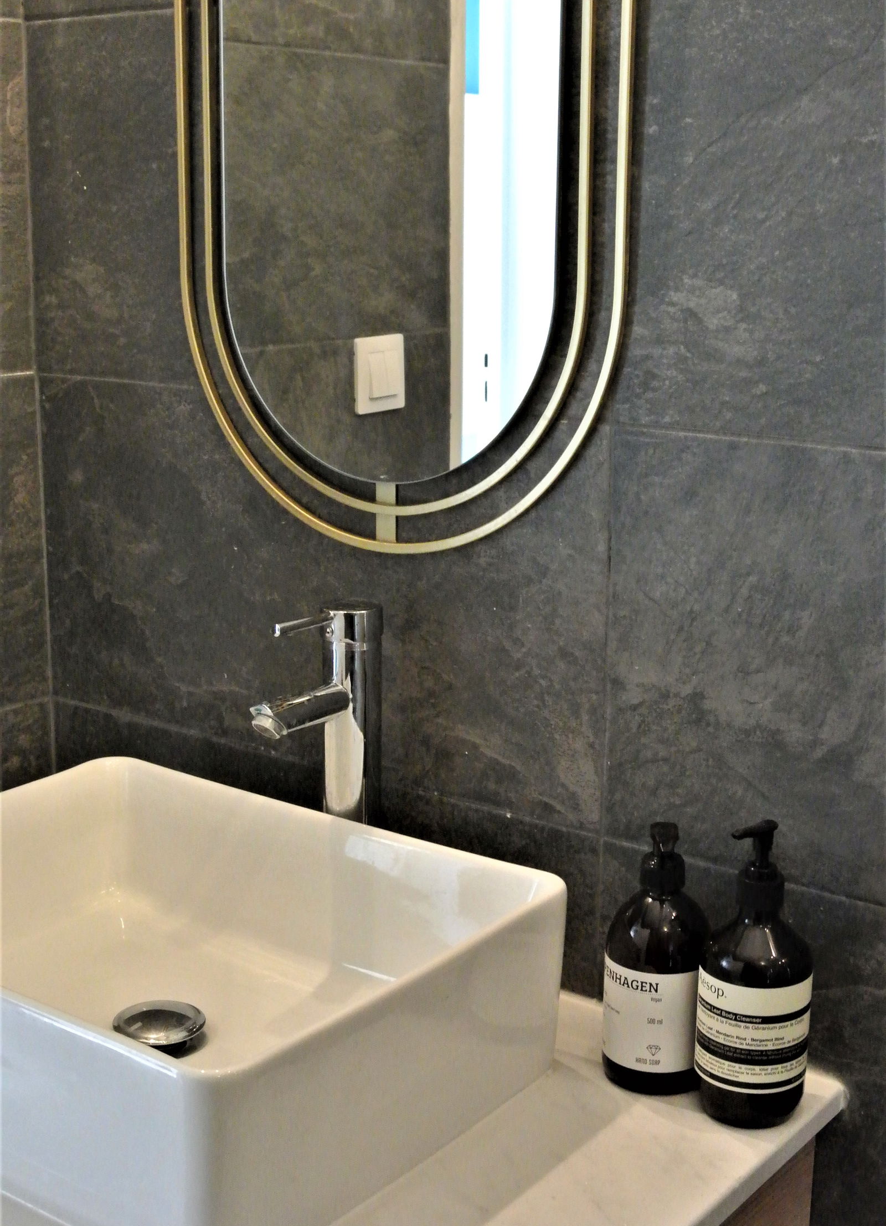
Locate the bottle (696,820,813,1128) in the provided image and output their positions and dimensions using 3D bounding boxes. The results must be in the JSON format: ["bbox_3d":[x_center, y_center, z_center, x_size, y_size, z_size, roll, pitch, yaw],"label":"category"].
[{"bbox_3d":[0.208,0.234,1.150,0.074,0.203,0.073,1,13,0],"label":"bottle"}]

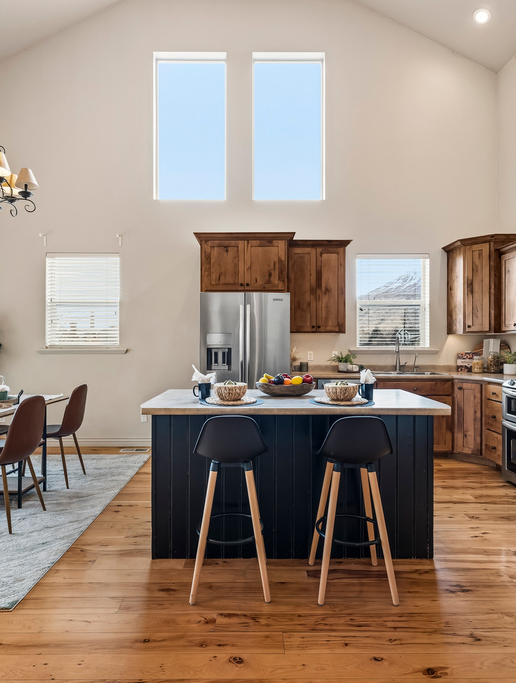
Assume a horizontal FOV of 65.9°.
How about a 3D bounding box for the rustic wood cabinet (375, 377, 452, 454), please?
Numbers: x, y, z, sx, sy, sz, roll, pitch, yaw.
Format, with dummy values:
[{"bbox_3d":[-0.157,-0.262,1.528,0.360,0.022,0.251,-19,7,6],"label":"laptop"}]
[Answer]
[{"bbox_3d":[1.685,0.854,4.618,0.860,0.870,0.620,0,0,0],"label":"rustic wood cabinet"}]

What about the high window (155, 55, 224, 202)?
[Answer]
[{"bbox_3d":[-0.836,-2.655,4.970,0.905,1.826,0.130,0,0,0],"label":"high window"}]

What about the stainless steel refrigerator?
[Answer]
[{"bbox_3d":[-0.126,0.400,4.400,0.910,1.780,0.810,0,0,-1],"label":"stainless steel refrigerator"}]

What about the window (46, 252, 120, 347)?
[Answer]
[{"bbox_3d":[-2.159,-0.500,4.960,0.915,1.190,0.120,0,0,0],"label":"window"}]

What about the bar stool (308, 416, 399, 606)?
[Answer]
[{"bbox_3d":[0.483,0.833,2.128,0.435,0.925,0.425,0,0,0],"label":"bar stool"}]

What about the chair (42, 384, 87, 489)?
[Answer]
[{"bbox_3d":[-1.830,0.846,3.659,0.550,0.900,0.460,0,0,0],"label":"chair"}]

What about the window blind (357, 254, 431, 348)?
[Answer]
[{"bbox_3d":[1.677,-0.502,4.950,0.895,1.150,0.070,0,0,0],"label":"window blind"}]

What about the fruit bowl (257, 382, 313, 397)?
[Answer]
[{"bbox_3d":[0.198,0.335,2.810,0.410,0.095,0.330,0,0,-1],"label":"fruit bowl"}]

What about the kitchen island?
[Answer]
[{"bbox_3d":[0.222,0.848,2.750,1.800,0.914,0.850,0,0,0],"label":"kitchen island"}]

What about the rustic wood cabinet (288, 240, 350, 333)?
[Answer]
[{"bbox_3d":[0.685,-0.620,4.670,0.720,1.040,0.380,0,0,-1],"label":"rustic wood cabinet"}]

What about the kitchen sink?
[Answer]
[{"bbox_3d":[1.690,0.475,4.550,0.840,0.200,0.540,0,0,-1],"label":"kitchen sink"}]

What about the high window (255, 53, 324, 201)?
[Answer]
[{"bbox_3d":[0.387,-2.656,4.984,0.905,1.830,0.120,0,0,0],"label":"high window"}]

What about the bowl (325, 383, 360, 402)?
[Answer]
[{"bbox_3d":[0.525,0.315,2.500,0.217,0.100,0.217,0,0,0],"label":"bowl"}]

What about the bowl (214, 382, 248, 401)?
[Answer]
[{"bbox_3d":[-0.173,0.317,2.493,0.210,0.105,0.210,0,0,0],"label":"bowl"}]

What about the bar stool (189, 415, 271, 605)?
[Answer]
[{"bbox_3d":[-0.140,0.825,2.135,0.400,0.920,0.400,0,0,-1],"label":"bar stool"}]

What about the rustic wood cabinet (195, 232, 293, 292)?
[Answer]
[{"bbox_3d":[-0.145,-0.834,4.564,1.060,0.620,0.700,0,0,0],"label":"rustic wood cabinet"}]

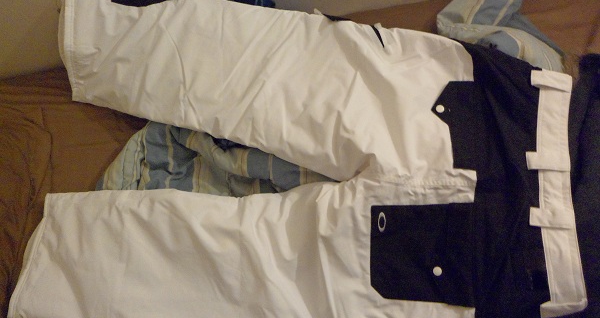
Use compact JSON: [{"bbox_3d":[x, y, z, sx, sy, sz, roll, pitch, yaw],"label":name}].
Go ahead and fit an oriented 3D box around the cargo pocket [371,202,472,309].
[{"bbox_3d":[0.221,0.172,0.845,0.188,0.022,0.185,1,78,2],"label":"cargo pocket"}]

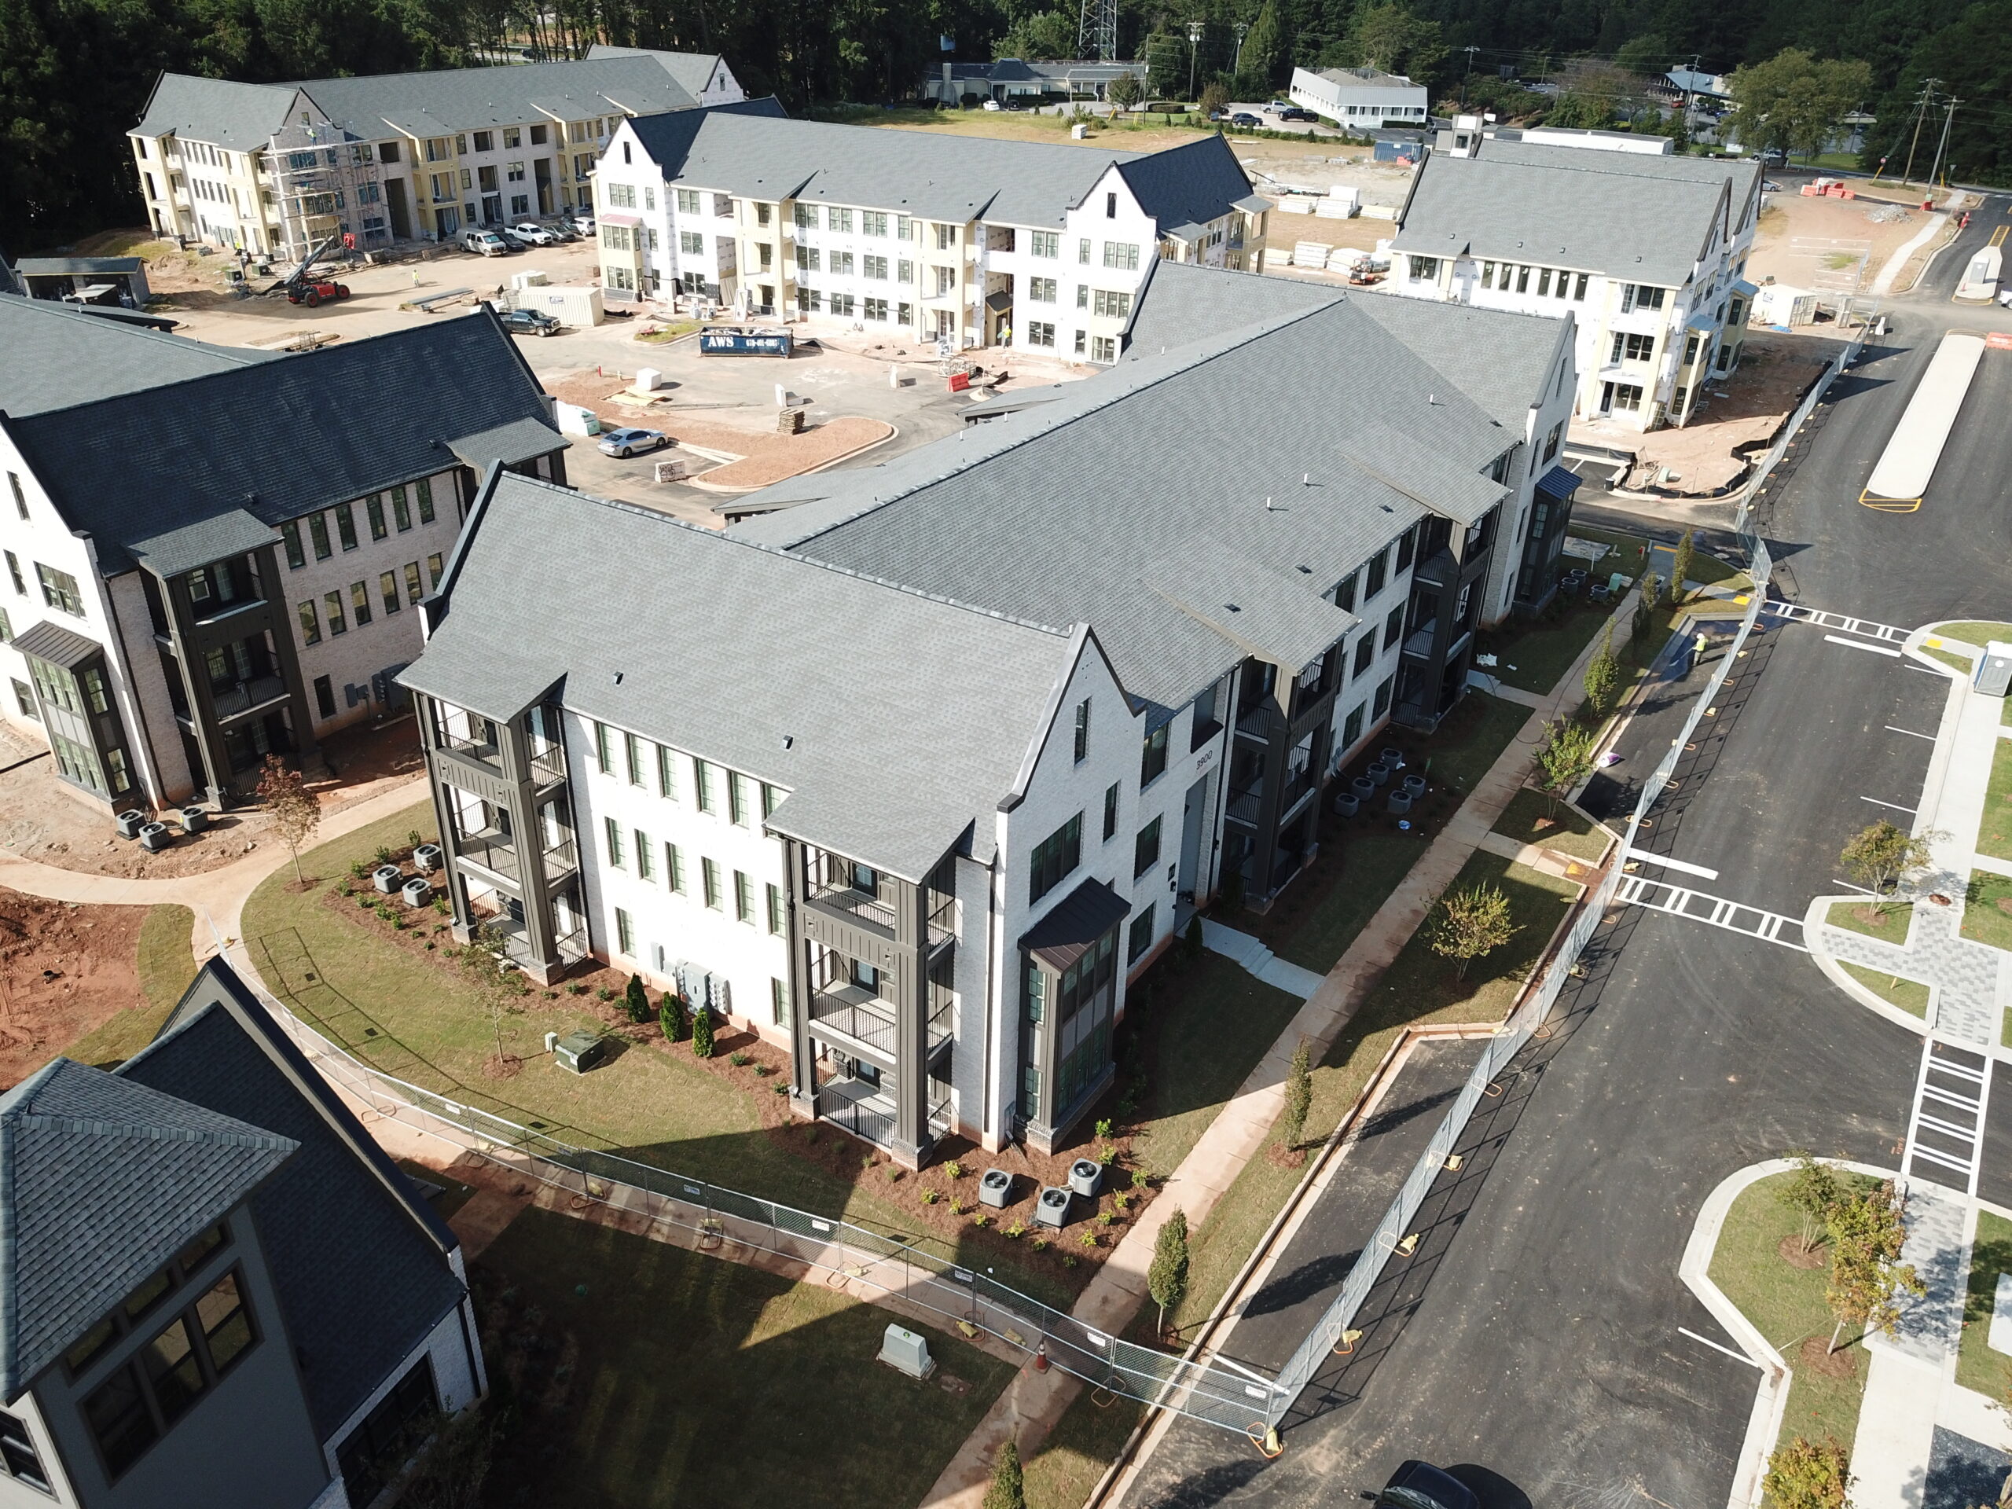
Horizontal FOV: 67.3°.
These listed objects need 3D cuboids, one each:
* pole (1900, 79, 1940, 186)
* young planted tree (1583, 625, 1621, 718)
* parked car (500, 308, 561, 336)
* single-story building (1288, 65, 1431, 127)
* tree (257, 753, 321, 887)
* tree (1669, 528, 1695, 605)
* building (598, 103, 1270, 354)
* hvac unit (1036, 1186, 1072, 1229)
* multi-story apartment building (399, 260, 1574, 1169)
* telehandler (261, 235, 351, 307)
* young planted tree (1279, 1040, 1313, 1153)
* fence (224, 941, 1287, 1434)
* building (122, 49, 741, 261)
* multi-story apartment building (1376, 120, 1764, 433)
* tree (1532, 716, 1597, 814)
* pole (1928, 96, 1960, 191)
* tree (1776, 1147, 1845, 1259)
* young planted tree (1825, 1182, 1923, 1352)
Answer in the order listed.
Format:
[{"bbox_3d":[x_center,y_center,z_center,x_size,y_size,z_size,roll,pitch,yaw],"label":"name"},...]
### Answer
[{"bbox_3d":[114.407,-77.851,189.448,3.000,12.400,0.500,3,28,2],"label":"pole"},{"bbox_3d":[25.705,-3.551,64.465,1.500,4.400,1.500,18,32,28],"label":"young planted tree"},{"bbox_3d":[-38.515,-34.550,120.616,5.800,1.900,2.000,5,28,7],"label":"parked car"},{"bbox_3d":[62.666,-117.394,269.807,16.947,6.200,37.268,-1,29,-5],"label":"single-story building"},{"bbox_3d":[-24.307,2.248,51.157,1.800,5.000,1.800,19,33,28],"label":"tree"},{"bbox_3d":[34.626,-9.473,76.819,0.950,3.900,0.950,19,33,28],"label":"tree"},{"bbox_3d":[-7.161,-44.518,125.804,54.900,14.800,25.000,15,31,24],"label":"building"},{"bbox_3d":[1.269,11.905,39.643,0.680,0.590,0.690,11,30,16],"label":"hvac unit"},{"bbox_3d":[4.999,-8.378,61.912,24.295,14.791,55.153,19,33,28],"label":"multi-story apartment building"},{"bbox_3d":[-58.808,-41.067,128.449,2.500,5.100,7.300,13,30,20],"label":"telehandler"},{"bbox_3d":[7.990,9.305,41.099,0.780,3.970,0.780,19,33,28],"label":"young planted tree"},{"bbox_3d":[-9.511,11.002,39.263,33.603,1.860,2.200,15,31,23],"label":"fence"},{"bbox_3d":[-57.883,-68.880,168.257,25.000,14.900,69.700,17,32,26],"label":"building"},{"bbox_3d":[41.969,-35.791,111.334,22.600,15.400,26.800,18,32,28],"label":"multi-story apartment building"},{"bbox_3d":[21.291,0.660,57.187,2.350,4.200,2.350,18,32,28],"label":"tree"},{"bbox_3d":[128.724,-83.372,207.405,2.600,12.672,0.500,-6,30,-14],"label":"pole"},{"bbox_3d":[20.499,11.732,38.845,1.900,3.000,1.900,18,32,28],"label":"tree"},{"bbox_3d":[19.954,12.298,35.268,2.150,4.950,2.150,19,33,28],"label":"young planted tree"}]

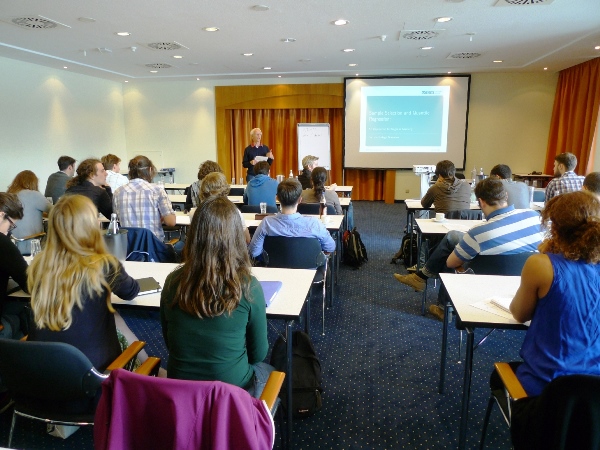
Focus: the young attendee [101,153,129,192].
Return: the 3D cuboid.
[{"bbox_3d":[-2.203,-0.208,5.214,0.510,1.367,0.734,4,12,21],"label":"young attendee"}]

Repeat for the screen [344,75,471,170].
[{"bbox_3d":[2.338,-2.249,9.280,2.680,2.040,0.050,2,12,9],"label":"screen"}]

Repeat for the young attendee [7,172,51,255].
[{"bbox_3d":[-2.338,0.117,3.889,0.510,1.265,0.755,3,12,14],"label":"young attendee"}]

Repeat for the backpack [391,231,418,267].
[{"bbox_3d":[1.310,0.275,5.091,0.275,0.439,0.326,2,12,9],"label":"backpack"}]

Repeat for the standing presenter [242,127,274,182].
[{"bbox_3d":[-0.805,-0.978,7.963,0.571,1.754,0.428,-2,12,-8],"label":"standing presenter"}]

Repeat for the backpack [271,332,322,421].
[{"bbox_3d":[-0.017,0.830,2.393,0.310,0.440,0.220,1,12,5],"label":"backpack"}]

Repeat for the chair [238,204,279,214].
[{"bbox_3d":[-0.387,0.132,4.810,0.550,0.800,0.580,2,12,10],"label":"chair"}]

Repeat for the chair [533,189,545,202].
[{"bbox_3d":[3.177,-0.064,5.653,0.560,0.840,0.560,2,12,9],"label":"chair"}]

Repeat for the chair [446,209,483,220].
[{"bbox_3d":[1.668,0.210,4.373,0.550,0.800,0.580,2,12,10],"label":"chair"}]

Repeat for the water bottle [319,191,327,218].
[{"bbox_3d":[0.220,-0.199,4.096,0.077,0.280,0.077,2,12,9],"label":"water bottle"}]

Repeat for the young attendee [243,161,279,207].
[{"bbox_3d":[-0.422,-0.111,4.929,0.510,1.275,0.755,2,12,9],"label":"young attendee"}]

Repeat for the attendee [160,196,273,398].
[{"bbox_3d":[-0.295,0.534,1.675,0.460,1.280,0.720,2,12,10],"label":"attendee"}]

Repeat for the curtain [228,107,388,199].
[{"bbox_3d":[0.067,-1.708,10.229,3.998,2.264,0.204,2,12,9],"label":"curtain"}]

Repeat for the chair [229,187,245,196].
[{"bbox_3d":[-0.895,-0.163,6.309,0.571,0.826,0.571,2,12,9],"label":"chair"}]

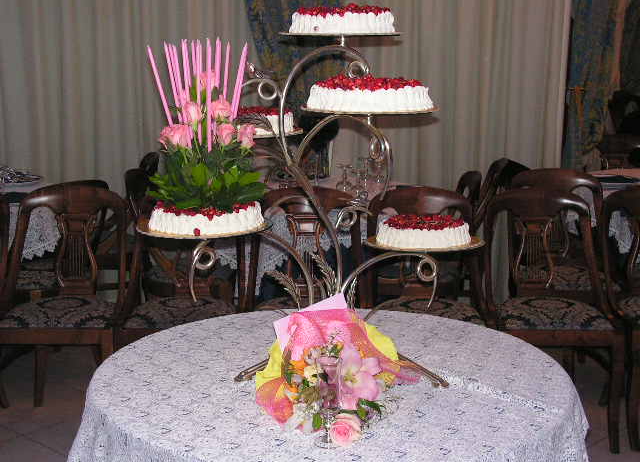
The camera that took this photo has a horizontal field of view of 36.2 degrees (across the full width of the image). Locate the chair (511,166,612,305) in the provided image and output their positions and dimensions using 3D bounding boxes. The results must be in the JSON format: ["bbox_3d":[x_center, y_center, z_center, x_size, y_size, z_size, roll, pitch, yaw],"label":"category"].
[{"bbox_3d":[1.060,0.218,4.266,0.480,0.920,0.540,0,10,0],"label":"chair"}]

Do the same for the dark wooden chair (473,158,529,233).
[{"bbox_3d":[0.750,0.126,4.778,0.540,0.920,0.480,-5,11,-25],"label":"dark wooden chair"}]

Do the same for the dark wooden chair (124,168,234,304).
[{"bbox_3d":[-0.600,0.183,4.463,0.540,0.920,0.480,3,11,14],"label":"dark wooden chair"}]

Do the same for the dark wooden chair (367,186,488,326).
[{"bbox_3d":[0.418,0.320,3.753,0.475,0.915,0.520,0,12,0],"label":"dark wooden chair"}]

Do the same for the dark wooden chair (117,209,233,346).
[{"bbox_3d":[-0.512,0.320,3.753,0.475,0.915,0.520,0,12,0],"label":"dark wooden chair"}]

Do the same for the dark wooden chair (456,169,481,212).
[{"bbox_3d":[0.460,0.171,4.453,0.520,0.915,0.475,1,12,6],"label":"dark wooden chair"}]

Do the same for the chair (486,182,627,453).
[{"bbox_3d":[0.858,0.320,3.753,0.475,0.915,0.520,1,12,3],"label":"chair"}]

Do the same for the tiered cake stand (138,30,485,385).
[{"bbox_3d":[0.000,-0.099,2.392,0.780,0.770,0.730,0,12,0],"label":"tiered cake stand"}]

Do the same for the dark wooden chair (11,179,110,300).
[{"bbox_3d":[-0.970,0.312,3.744,0.480,0.920,0.540,0,10,0],"label":"dark wooden chair"}]

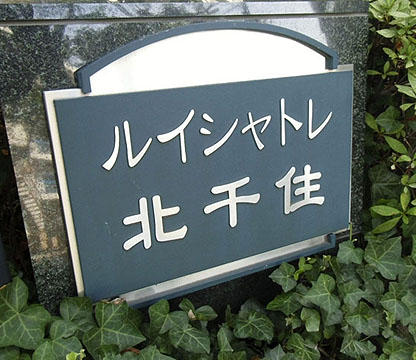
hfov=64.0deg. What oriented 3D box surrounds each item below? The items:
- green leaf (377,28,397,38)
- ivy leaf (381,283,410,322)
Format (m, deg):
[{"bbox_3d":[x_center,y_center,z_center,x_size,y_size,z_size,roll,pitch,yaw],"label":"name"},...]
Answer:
[{"bbox_3d":[0.413,-0.339,0.770,0.046,0.023,0.012,10,-19,15],"label":"green leaf"},{"bbox_3d":[0.402,0.261,0.714,0.068,0.086,0.021,-4,-12,6],"label":"ivy leaf"}]

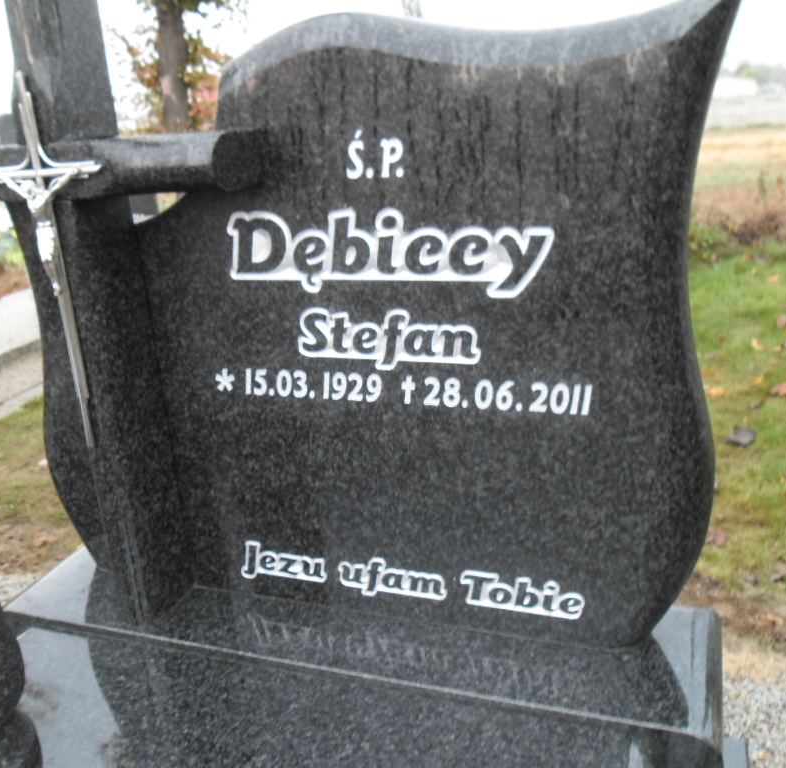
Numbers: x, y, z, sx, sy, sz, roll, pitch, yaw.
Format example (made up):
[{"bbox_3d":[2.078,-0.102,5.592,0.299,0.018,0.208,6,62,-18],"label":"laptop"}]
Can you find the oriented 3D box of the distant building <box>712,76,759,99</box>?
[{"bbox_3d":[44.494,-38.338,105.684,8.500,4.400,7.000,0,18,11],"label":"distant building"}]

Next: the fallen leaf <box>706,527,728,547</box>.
[{"bbox_3d":[0.868,0.410,2.145,0.070,0.025,0.065,-3,18,0],"label":"fallen leaf"}]

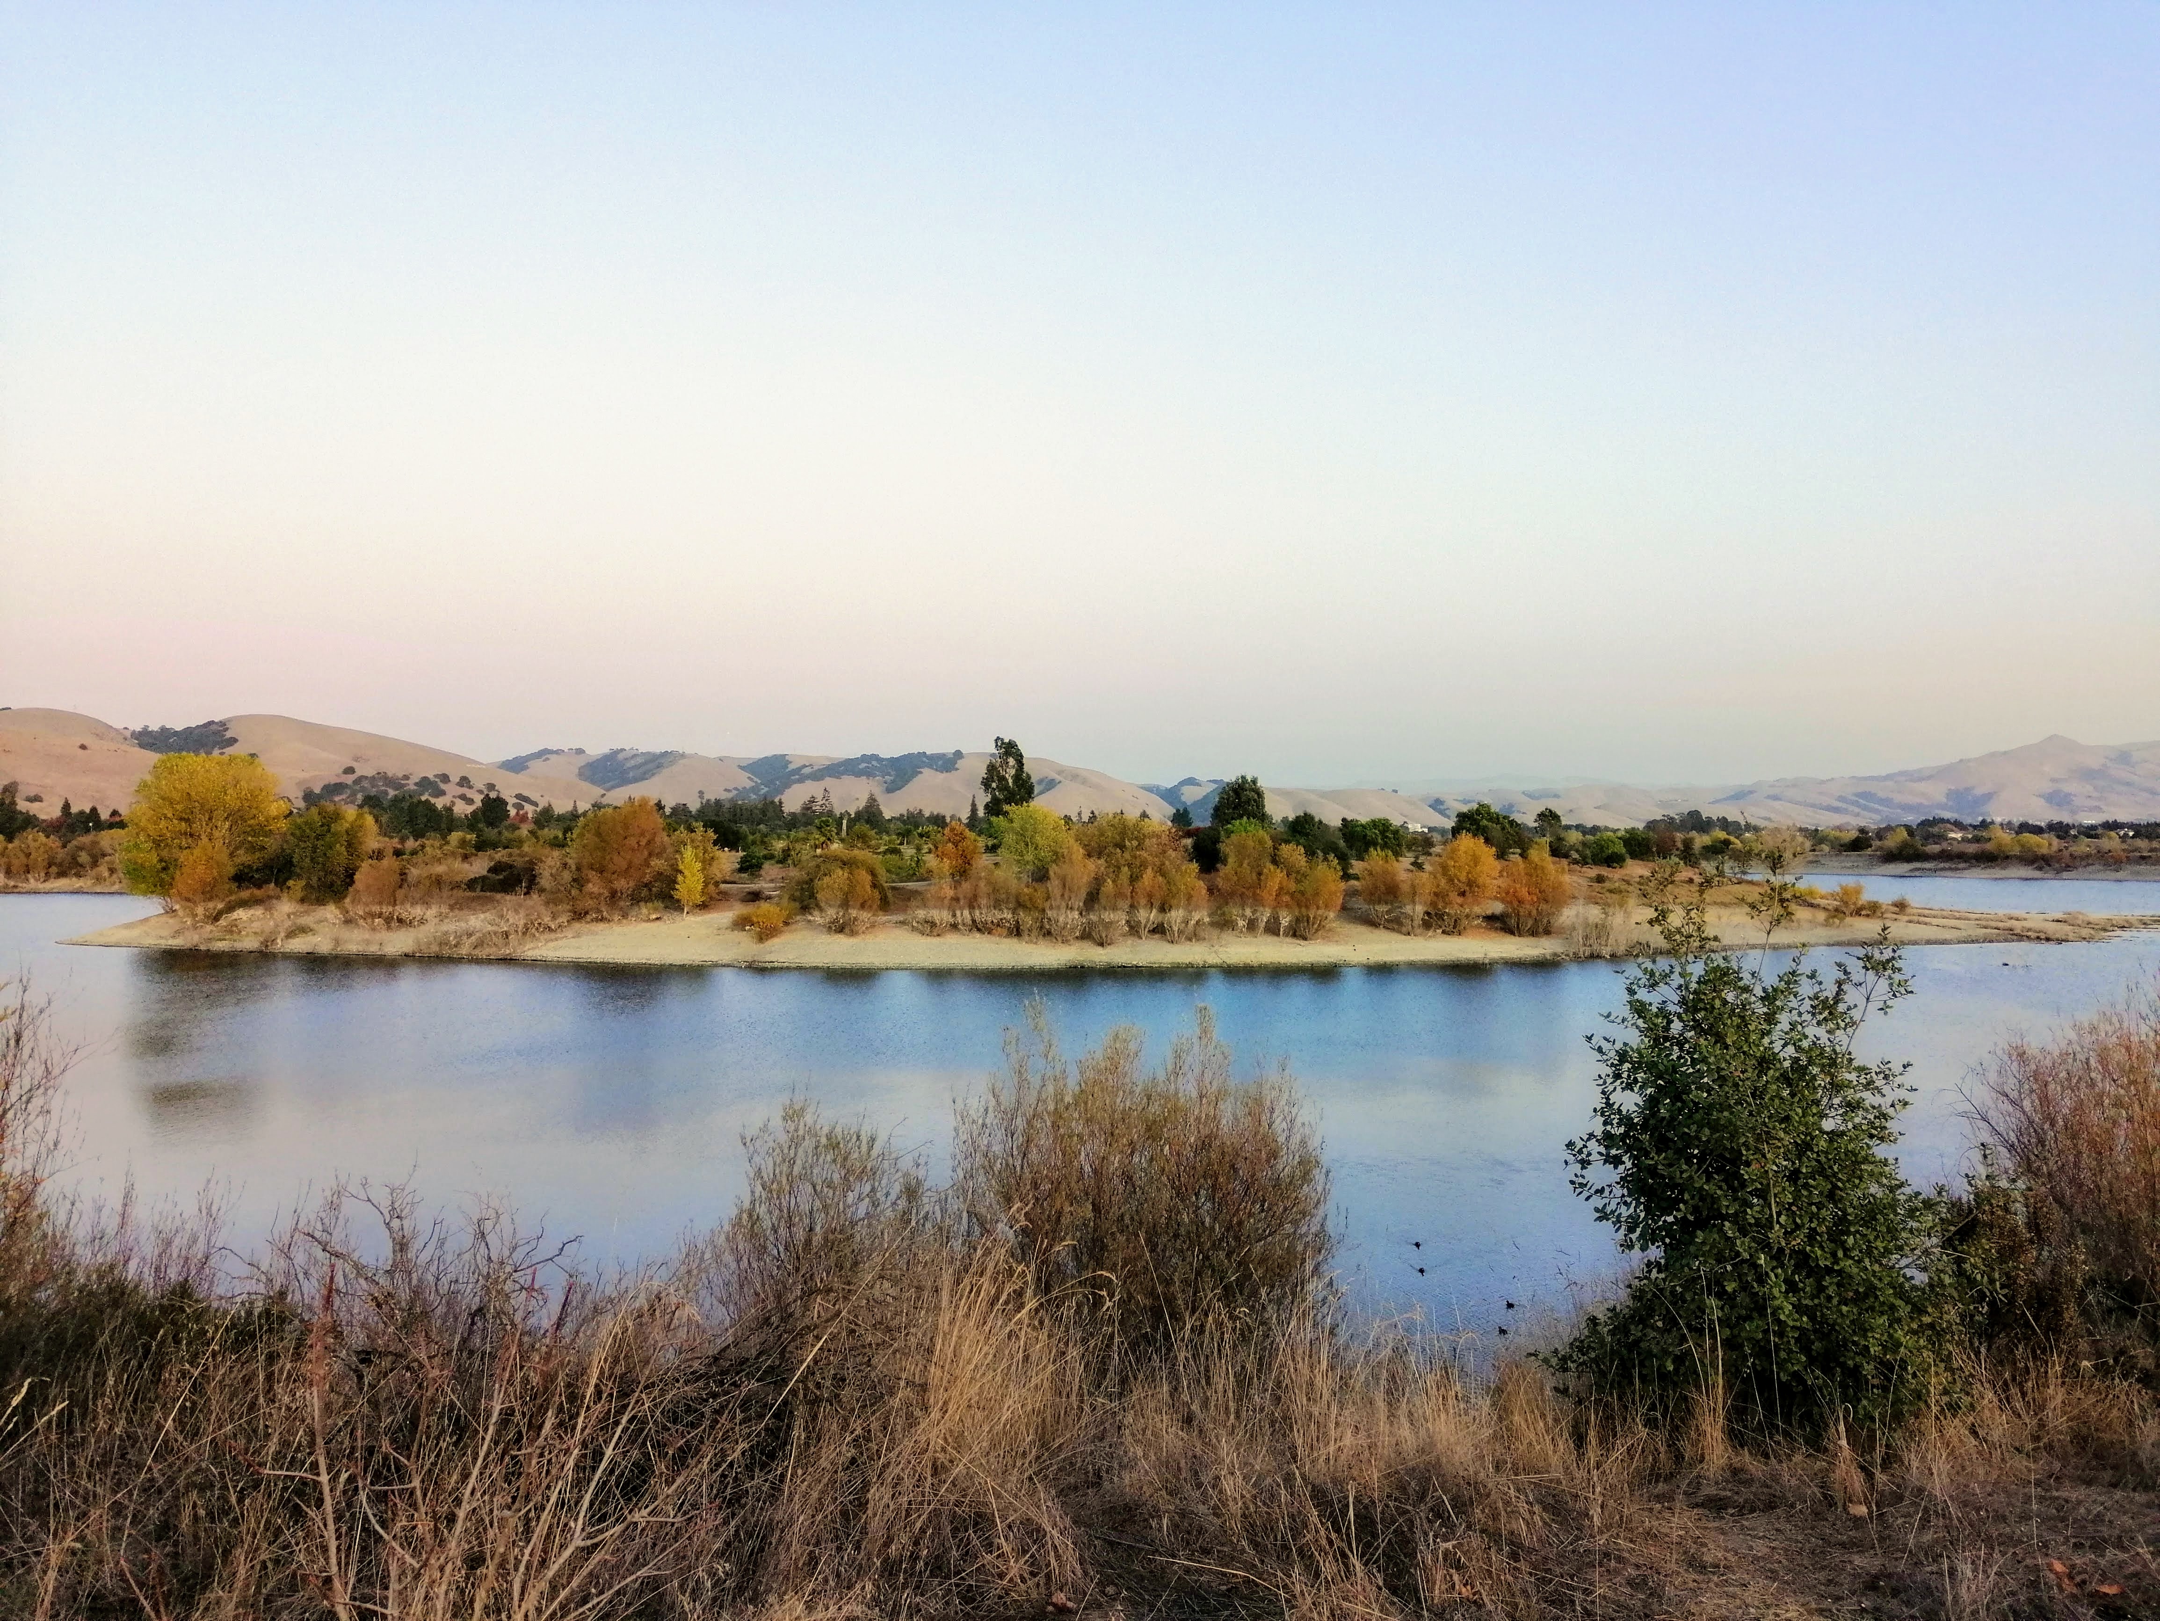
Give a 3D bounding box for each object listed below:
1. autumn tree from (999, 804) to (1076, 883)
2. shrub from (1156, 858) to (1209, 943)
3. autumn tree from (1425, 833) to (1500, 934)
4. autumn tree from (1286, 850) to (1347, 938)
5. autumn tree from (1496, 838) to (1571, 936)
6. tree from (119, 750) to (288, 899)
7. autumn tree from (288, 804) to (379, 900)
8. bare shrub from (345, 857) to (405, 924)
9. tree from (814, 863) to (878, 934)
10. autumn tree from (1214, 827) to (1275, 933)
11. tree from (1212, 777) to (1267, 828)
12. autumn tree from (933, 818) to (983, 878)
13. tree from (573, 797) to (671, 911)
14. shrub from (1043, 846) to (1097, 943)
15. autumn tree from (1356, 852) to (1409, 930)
[{"bbox_3d":[-3.760,3.160,150.000,6.760,7.360,6.560,0,0,0],"label":"autumn tree"},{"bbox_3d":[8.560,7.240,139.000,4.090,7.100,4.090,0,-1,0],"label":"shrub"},{"bbox_3d":[29.490,5.600,130.000,5.730,7.680,5.560,0,0,0],"label":"autumn tree"},{"bbox_3d":[17.670,6.310,126.000,4.420,6.690,4.280,0,0,0],"label":"autumn tree"},{"bbox_3d":[38.920,6.830,145.000,6.400,7.990,6.400,0,-1,0],"label":"autumn tree"},{"bbox_3d":[-84.130,1.780,162.000,15.900,14.770,15.900,0,-1,0],"label":"tree"},{"bbox_3d":[-62.190,3.580,140.000,7.570,8.410,7.340,0,0,0],"label":"autumn tree"},{"bbox_3d":[-55.260,6.210,132.000,4.630,5.420,4.490,0,0,0],"label":"bare shrub"},{"bbox_3d":[-19.420,7.290,140.000,5.220,6.030,5.220,0,-1,0],"label":"tree"},{"bbox_3d":[13.870,5.830,142.000,5.020,8.960,5.020,0,-1,0],"label":"autumn tree"},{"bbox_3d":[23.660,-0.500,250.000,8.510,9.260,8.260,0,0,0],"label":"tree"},{"bbox_3d":[-11.470,3.800,158.000,4.750,5.860,4.610,0,0,0],"label":"autumn tree"},{"bbox_3d":[-40.250,3.850,148.000,8.430,10.230,8.430,0,-1,0],"label":"tree"},{"bbox_3d":[-0.810,6.150,124.000,3.970,7.200,3.860,0,0,0],"label":"shrub"},{"bbox_3d":[25.890,6.850,144.000,4.520,6.630,4.520,0,-1,0],"label":"autumn tree"}]

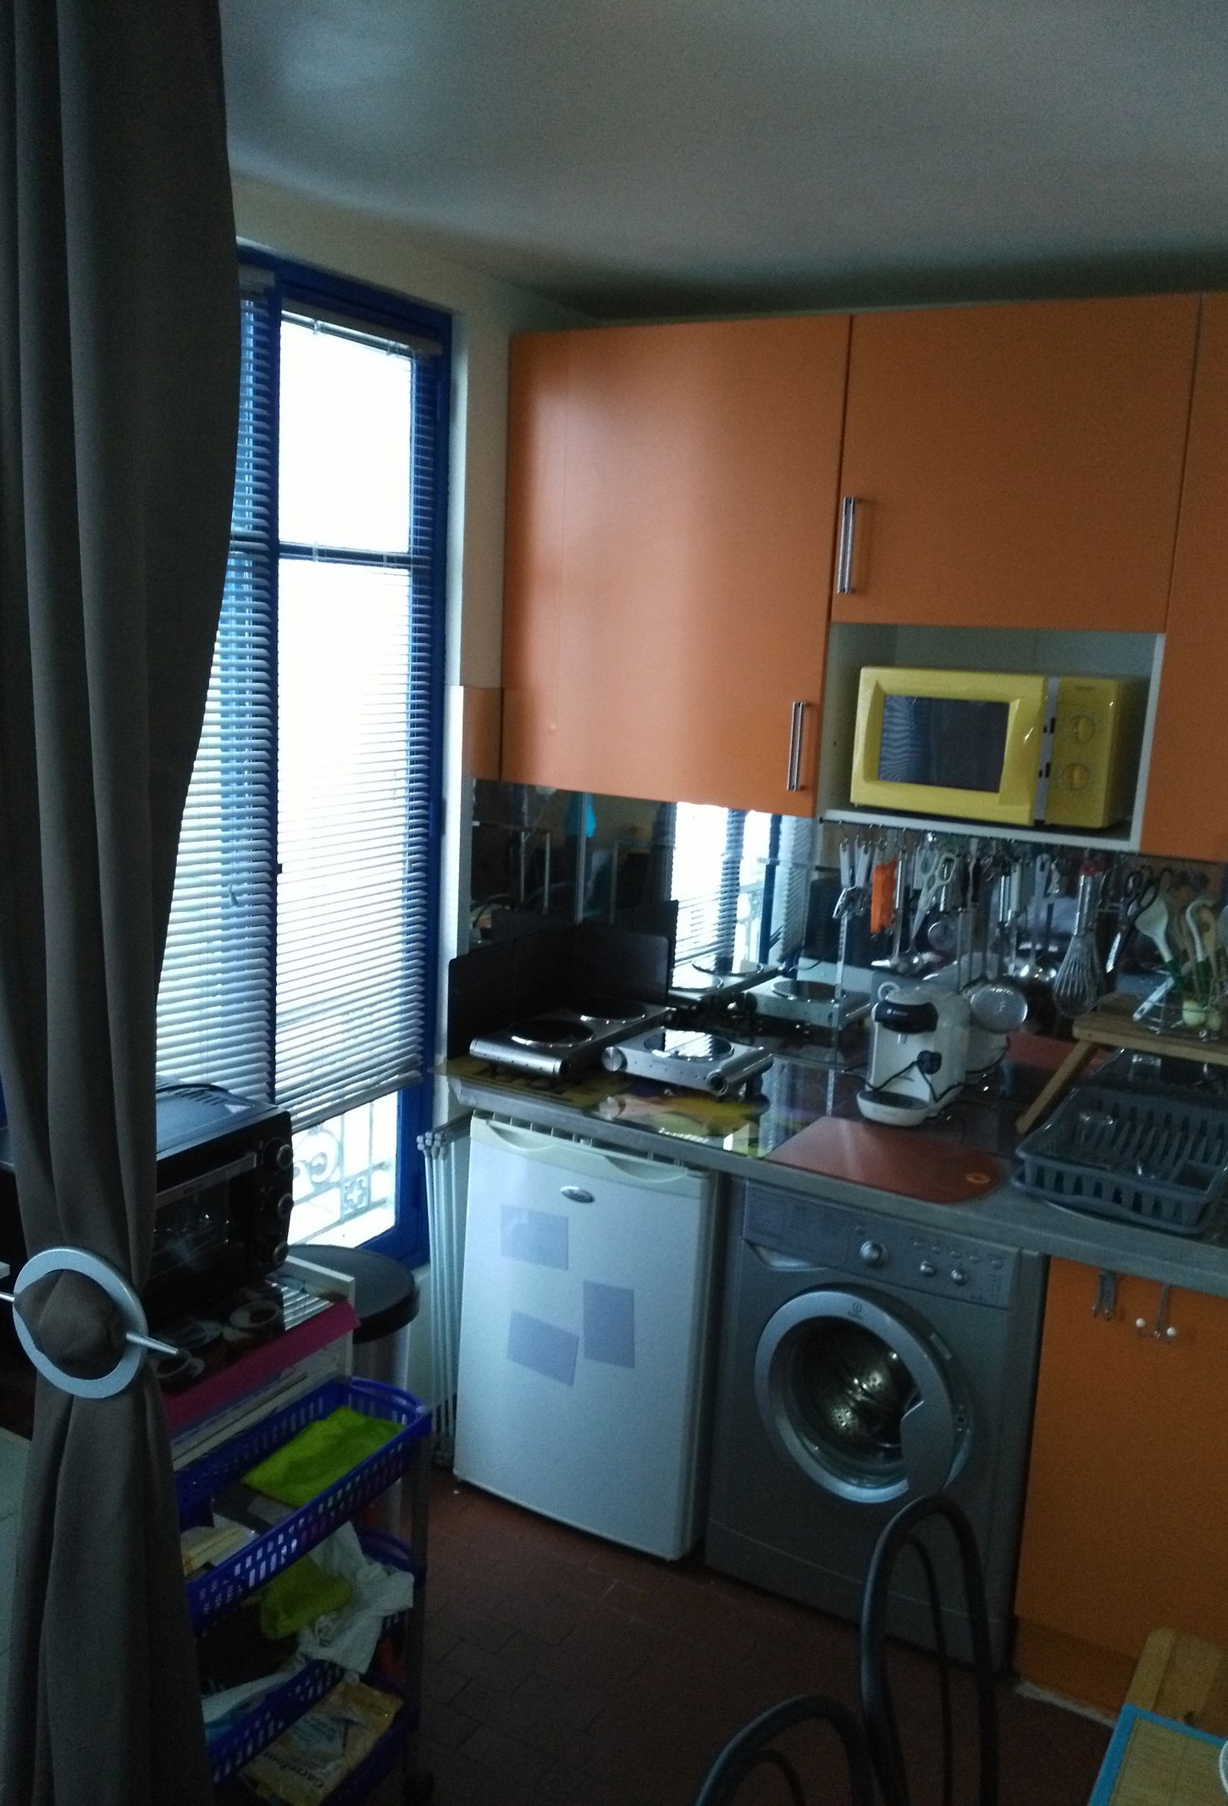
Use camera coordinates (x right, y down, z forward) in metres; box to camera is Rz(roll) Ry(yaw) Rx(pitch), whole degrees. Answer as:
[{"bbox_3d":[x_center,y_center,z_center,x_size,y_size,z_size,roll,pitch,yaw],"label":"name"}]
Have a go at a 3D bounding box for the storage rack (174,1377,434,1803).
[{"bbox_3d":[-0.511,1.109,2.075,0.190,0.665,0.560,9,12,30],"label":"storage rack"}]

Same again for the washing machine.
[{"bbox_3d":[0.584,0.922,2.922,0.595,0.830,0.560,9,12,28],"label":"washing machine"}]

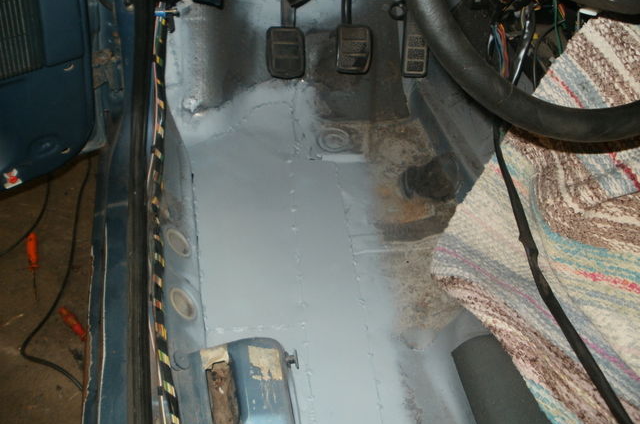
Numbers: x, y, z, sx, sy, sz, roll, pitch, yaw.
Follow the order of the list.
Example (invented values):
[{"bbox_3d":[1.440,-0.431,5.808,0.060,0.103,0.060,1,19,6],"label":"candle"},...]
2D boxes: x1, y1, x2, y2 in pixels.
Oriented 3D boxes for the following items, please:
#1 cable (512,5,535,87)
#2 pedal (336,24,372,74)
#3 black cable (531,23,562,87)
[{"bbox_3d":[0.268,-0.219,0.870,0.022,0.104,0.020,12,28,14],"label":"cable"},{"bbox_3d":[0.060,-0.283,1.160,0.061,0.084,0.025,0,19,0],"label":"pedal"},{"bbox_3d":[0.306,-0.212,0.900,0.042,0.085,0.020,-1,28,17],"label":"black cable"}]

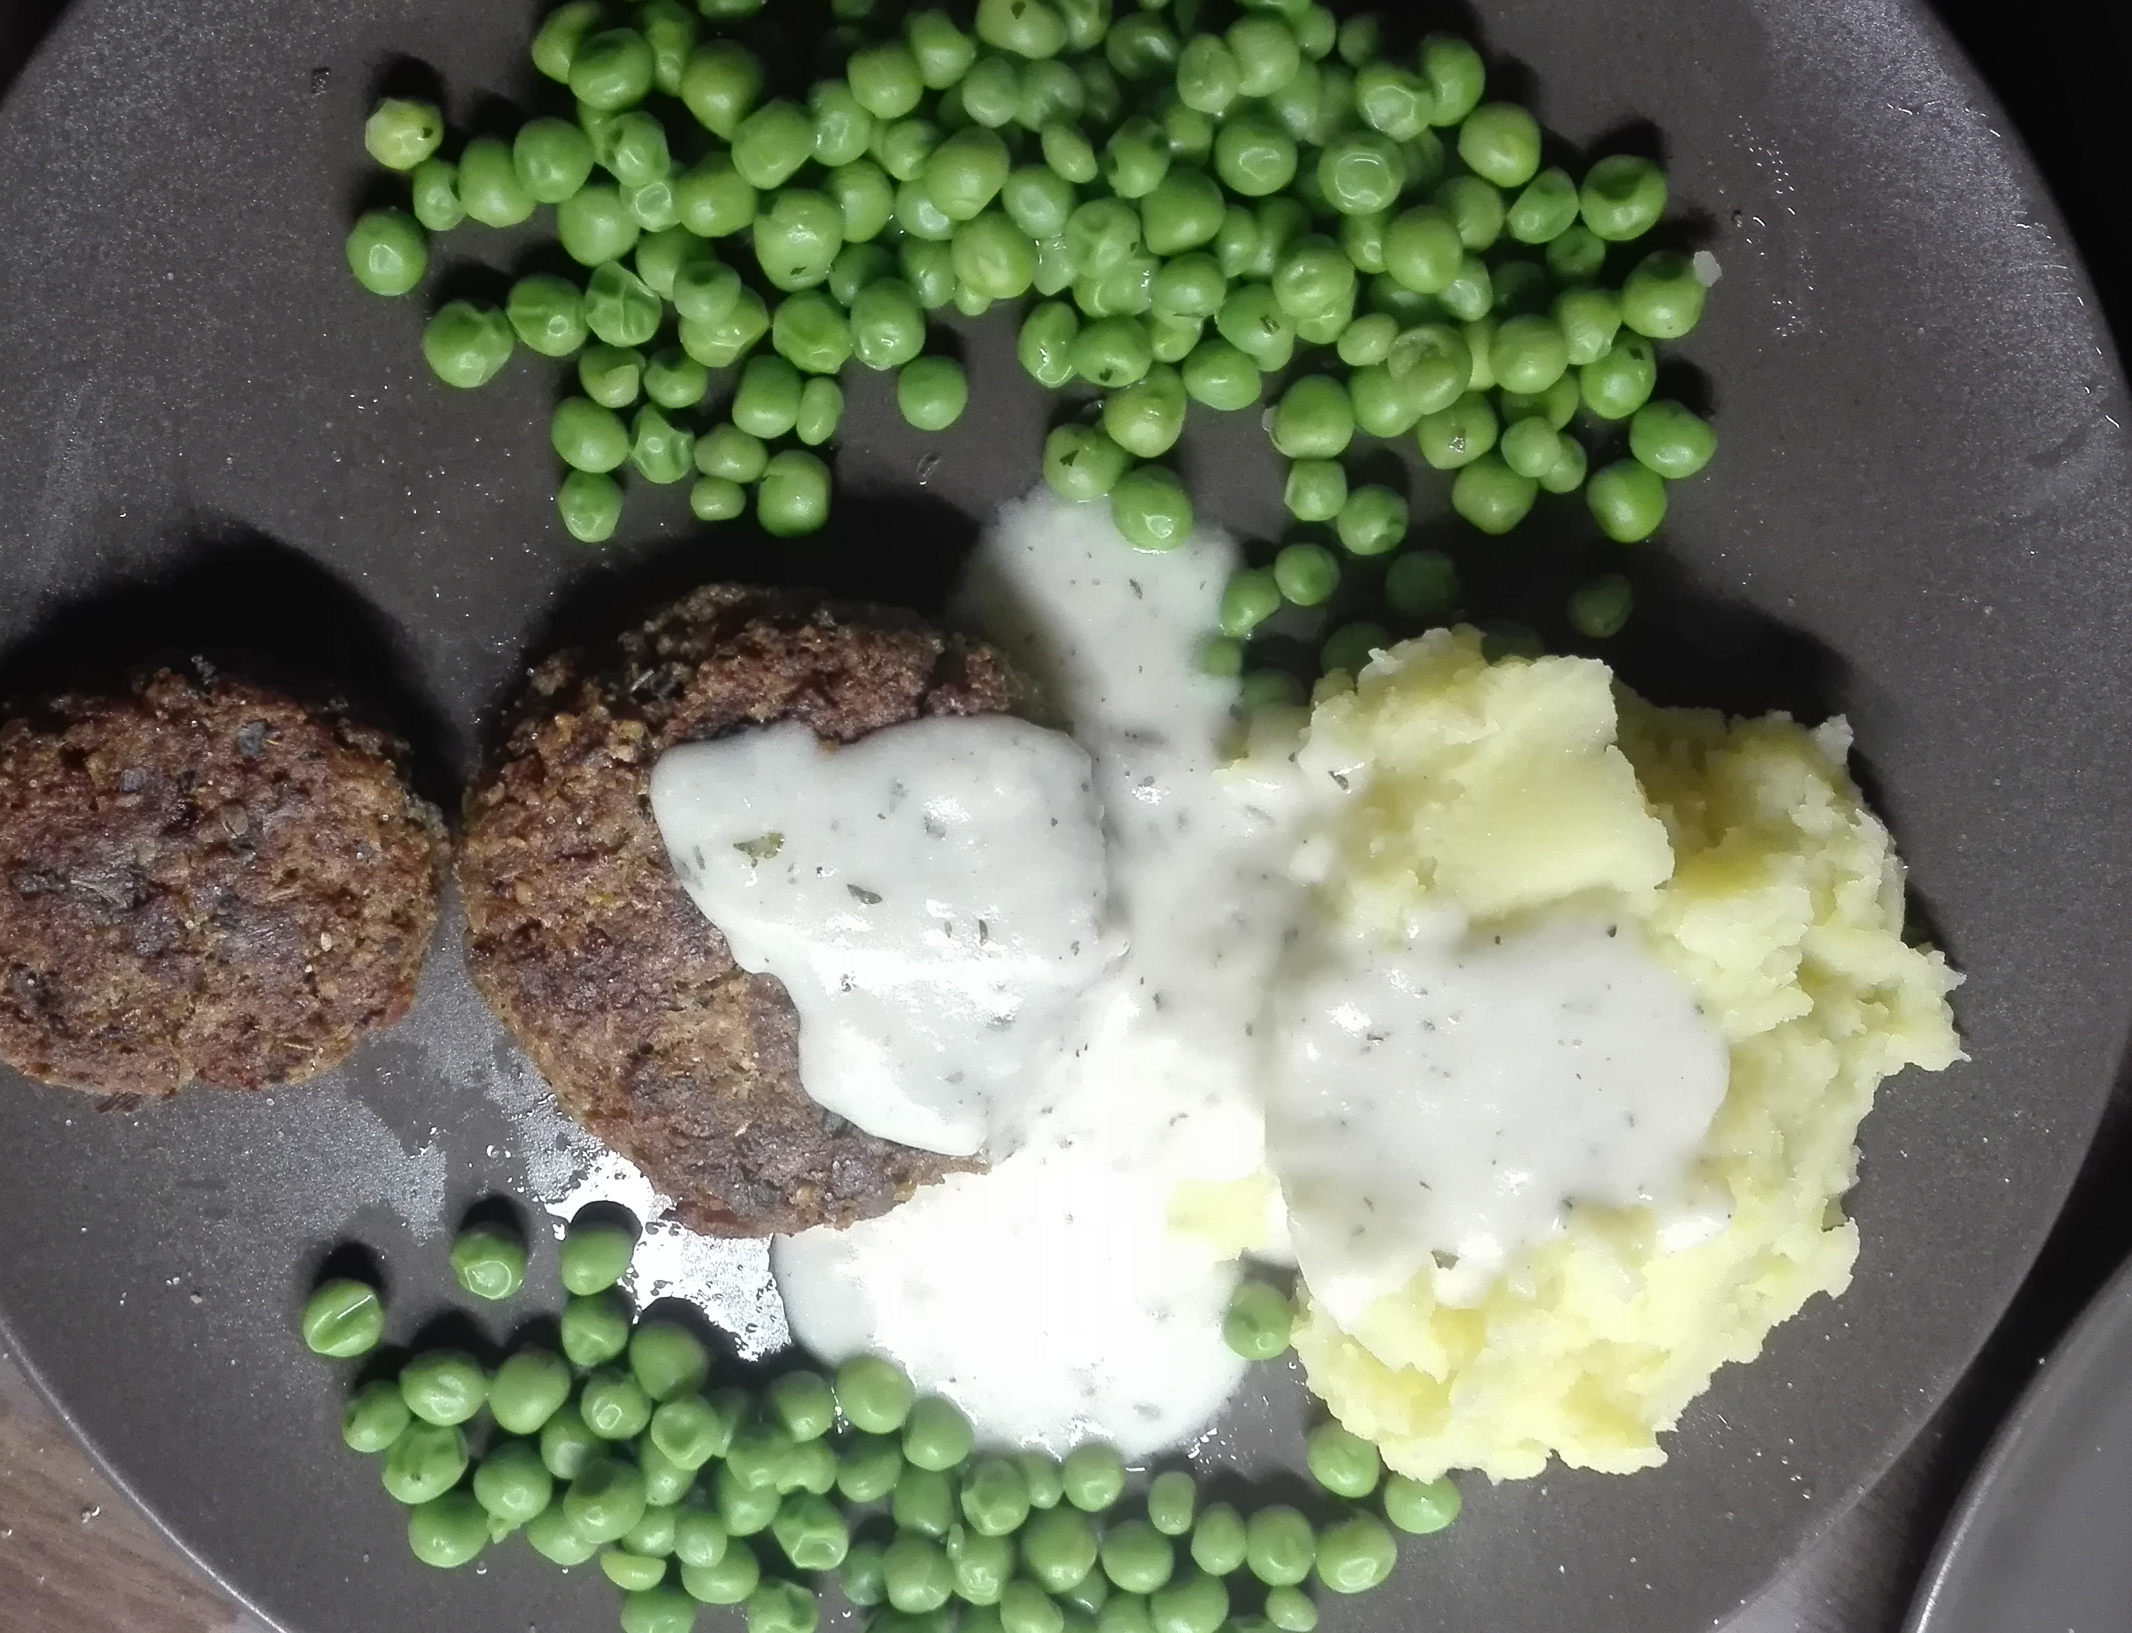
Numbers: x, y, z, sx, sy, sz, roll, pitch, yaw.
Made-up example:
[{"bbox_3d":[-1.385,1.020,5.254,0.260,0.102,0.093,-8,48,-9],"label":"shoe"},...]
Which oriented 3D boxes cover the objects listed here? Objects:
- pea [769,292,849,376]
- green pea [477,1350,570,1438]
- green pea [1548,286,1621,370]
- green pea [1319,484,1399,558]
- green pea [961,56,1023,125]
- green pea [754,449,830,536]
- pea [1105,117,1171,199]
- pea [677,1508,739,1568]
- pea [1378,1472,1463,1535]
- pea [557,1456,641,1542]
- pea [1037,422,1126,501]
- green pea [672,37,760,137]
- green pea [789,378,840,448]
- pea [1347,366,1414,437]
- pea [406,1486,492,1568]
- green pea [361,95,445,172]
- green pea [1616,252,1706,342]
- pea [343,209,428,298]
[{"bbox_3d":[-0.028,-0.052,0.226,0.009,0.009,0.009,0,102,-2],"label":"pea"},{"bbox_3d":[-0.061,0.066,0.237,0.009,0.009,0.010,37,83,5],"label":"green pea"},{"bbox_3d":[0.056,-0.053,0.224,0.007,0.008,0.009,0,101,-1],"label":"green pea"},{"bbox_3d":[0.036,-0.036,0.252,0.009,0.009,0.009,0,83,-1],"label":"green pea"},{"bbox_3d":[-0.008,-0.078,0.225,0.006,0.007,0.007,0,101,-2],"label":"green pea"},{"bbox_3d":[-0.031,-0.037,0.238,0.009,0.009,0.010,0,101,-2],"label":"green pea"},{"bbox_3d":[0.008,-0.070,0.220,0.007,0.008,0.009,0,101,-1],"label":"pea"},{"bbox_3d":[-0.045,0.090,0.259,0.007,0.007,0.007,0,101,-2],"label":"pea"},{"bbox_3d":[0.043,0.083,0.254,0.010,0.009,0.009,0,101,-1],"label":"pea"},{"bbox_3d":[-0.052,0.076,0.231,0.010,0.009,0.010,0,83,-1],"label":"pea"},{"bbox_3d":[0.002,-0.043,0.252,0.010,0.010,0.010,0,83,-1],"label":"pea"},{"bbox_3d":[-0.036,-0.075,0.215,0.009,0.009,0.010,0,102,-2],"label":"green pea"},{"bbox_3d":[-0.027,-0.045,0.230,0.005,0.006,0.008,11,101,-4],"label":"green pea"},{"bbox_3d":[0.039,-0.051,0.255,0.008,0.008,0.009,0,82,0],"label":"pea"},{"bbox_3d":[-0.070,0.081,0.237,0.010,0.009,0.009,0,83,-1],"label":"pea"},{"bbox_3d":[-0.082,-0.084,0.256,0.010,0.009,0.009,0,83,-1],"label":"green pea"},{"bbox_3d":[0.065,-0.057,0.226,0.009,0.009,0.010,0,101,-1],"label":"green pea"},{"bbox_3d":[-0.072,-0.060,0.222,0.009,0.009,0.009,0,101,-1],"label":"pea"}]

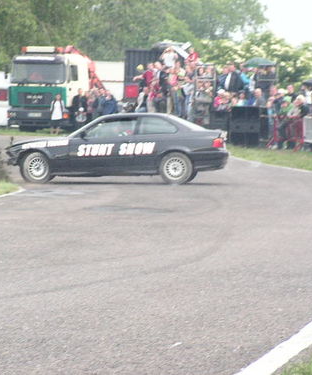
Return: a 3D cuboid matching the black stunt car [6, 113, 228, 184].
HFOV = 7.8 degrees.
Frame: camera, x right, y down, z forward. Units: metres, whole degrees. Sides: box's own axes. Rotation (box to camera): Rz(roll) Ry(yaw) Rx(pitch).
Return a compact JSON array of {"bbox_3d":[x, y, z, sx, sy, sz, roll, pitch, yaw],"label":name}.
[{"bbox_3d":[-0.732,-0.787,45.750,4.370,1.370,1.710,1,3,3],"label":"black stunt car"}]

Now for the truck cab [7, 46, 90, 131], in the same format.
[{"bbox_3d":[-4.160,-3.847,89.500,2.500,3.250,2.300,1,3,20],"label":"truck cab"}]

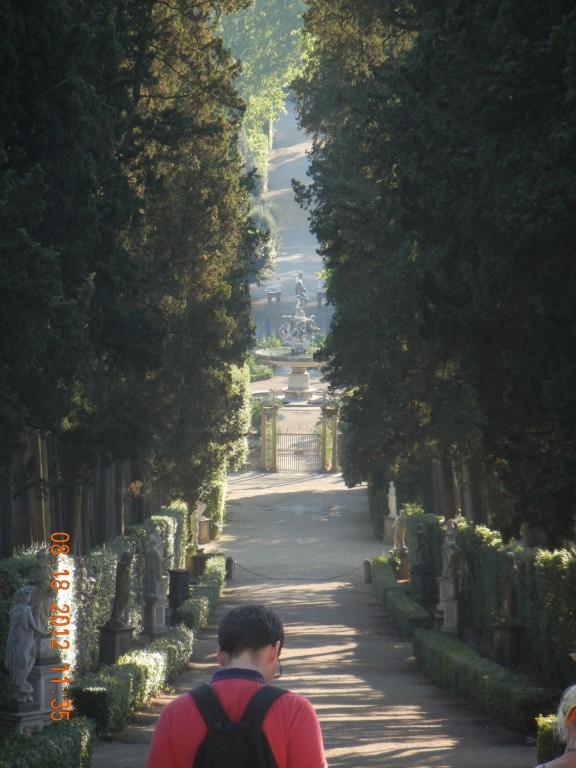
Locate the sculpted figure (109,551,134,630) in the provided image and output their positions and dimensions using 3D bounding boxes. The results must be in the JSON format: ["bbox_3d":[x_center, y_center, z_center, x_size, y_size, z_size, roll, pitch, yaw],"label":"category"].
[{"bbox_3d":[-4.137,5.091,144.000,0.480,1.900,0.520,4,7,40],"label":"sculpted figure"}]

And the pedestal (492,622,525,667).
[{"bbox_3d":[5.450,6.552,144.000,0.620,1.150,0.620,3,6,33],"label":"pedestal"}]

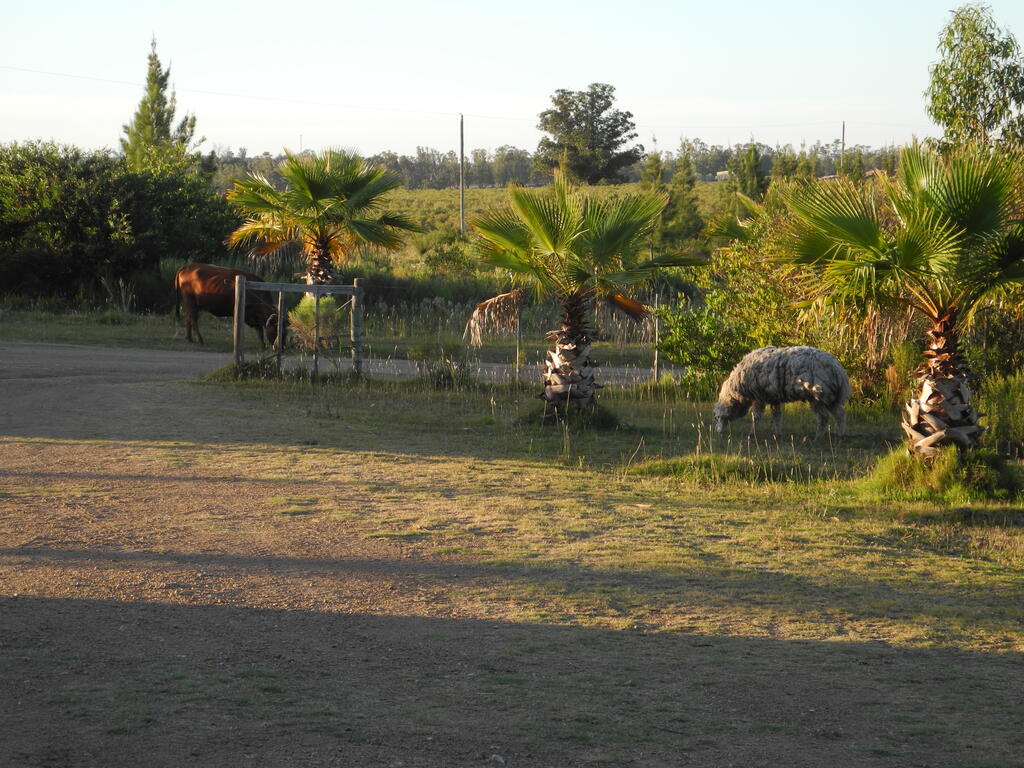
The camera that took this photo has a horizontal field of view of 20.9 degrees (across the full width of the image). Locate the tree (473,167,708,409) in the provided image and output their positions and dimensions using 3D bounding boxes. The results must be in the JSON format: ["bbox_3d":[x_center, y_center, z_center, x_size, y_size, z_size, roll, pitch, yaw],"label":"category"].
[{"bbox_3d":[0.740,-0.935,27.913,2.380,2.370,2.300,0,4,0],"label":"tree"}]

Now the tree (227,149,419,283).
[{"bbox_3d":[-2.644,-1.910,38.700,2.700,2.725,2.600,0,4,0],"label":"tree"}]

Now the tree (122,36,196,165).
[{"bbox_3d":[-8.287,-5.222,64.793,2.400,5.621,2.300,0,4,0],"label":"tree"}]

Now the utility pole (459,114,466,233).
[{"bbox_3d":[-2.848,-11.885,159.736,0.220,7.161,0.220,0,4,0],"label":"utility pole"}]

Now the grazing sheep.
[{"bbox_3d":[2.345,0.082,24.171,1.200,0.786,0.480,1,4,16],"label":"grazing sheep"}]

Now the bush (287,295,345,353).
[{"bbox_3d":[-2.609,-0.831,37.272,0.800,0.765,0.750,0,4,0],"label":"bush"}]

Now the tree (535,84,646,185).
[{"bbox_3d":[11.148,-35.686,399.441,15.800,15.168,14.500,0,4,0],"label":"tree"}]

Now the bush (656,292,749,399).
[{"bbox_3d":[2.063,-0.411,29.758,1.050,1.136,1.000,0,4,0],"label":"bush"}]

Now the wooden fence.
[{"bbox_3d":[-2.495,-0.676,32.457,1.550,1.157,0.160,1,4,12],"label":"wooden fence"}]

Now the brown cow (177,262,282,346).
[{"bbox_3d":[-3.942,-1.100,38.756,1.750,1.185,0.550,2,5,28],"label":"brown cow"}]

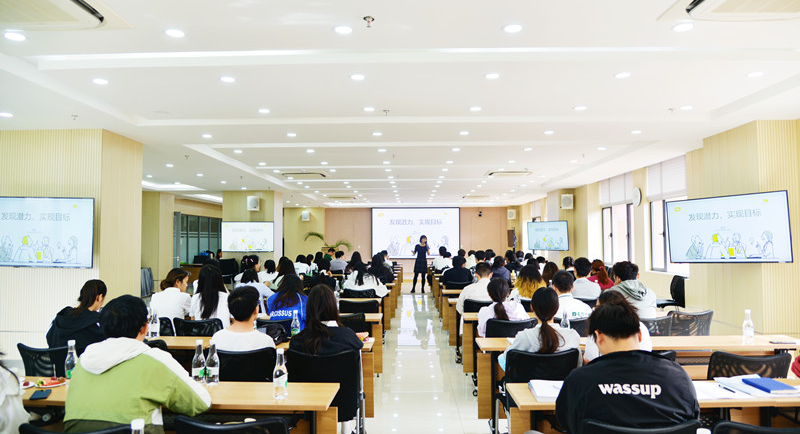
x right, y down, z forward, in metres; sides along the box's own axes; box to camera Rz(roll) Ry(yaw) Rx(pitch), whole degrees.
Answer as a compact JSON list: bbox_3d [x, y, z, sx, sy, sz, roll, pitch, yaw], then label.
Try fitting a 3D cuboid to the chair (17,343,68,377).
[{"bbox_3d":[-2.122,1.250,3.600,0.480,0.860,0.580,-1,-3,9],"label":"chair"}]

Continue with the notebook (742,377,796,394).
[{"bbox_3d":[2.136,0.974,3.078,0.172,0.020,0.250,0,-3,4],"label":"notebook"}]

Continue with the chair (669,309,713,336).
[{"bbox_3d":[2.578,1.280,4.971,0.470,0.870,0.570,0,-3,-5],"label":"chair"}]

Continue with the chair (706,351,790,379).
[{"bbox_3d":[2.040,1.212,3.308,0.480,0.860,0.580,-1,-2,6],"label":"chair"}]

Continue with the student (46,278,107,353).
[{"bbox_3d":[-2.082,1.053,3.724,0.470,1.249,0.780,-1,-3,23],"label":"student"}]

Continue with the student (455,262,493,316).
[{"bbox_3d":[0.984,1.210,6.782,0.520,1.270,0.800,0,-3,1],"label":"student"}]

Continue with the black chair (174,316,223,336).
[{"bbox_3d":[-1.725,1.310,4.808,0.480,0.850,0.540,0,-2,1],"label":"black chair"}]

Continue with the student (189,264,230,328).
[{"bbox_3d":[-1.659,1.078,4.855,0.440,1.297,0.780,0,-3,3],"label":"student"}]

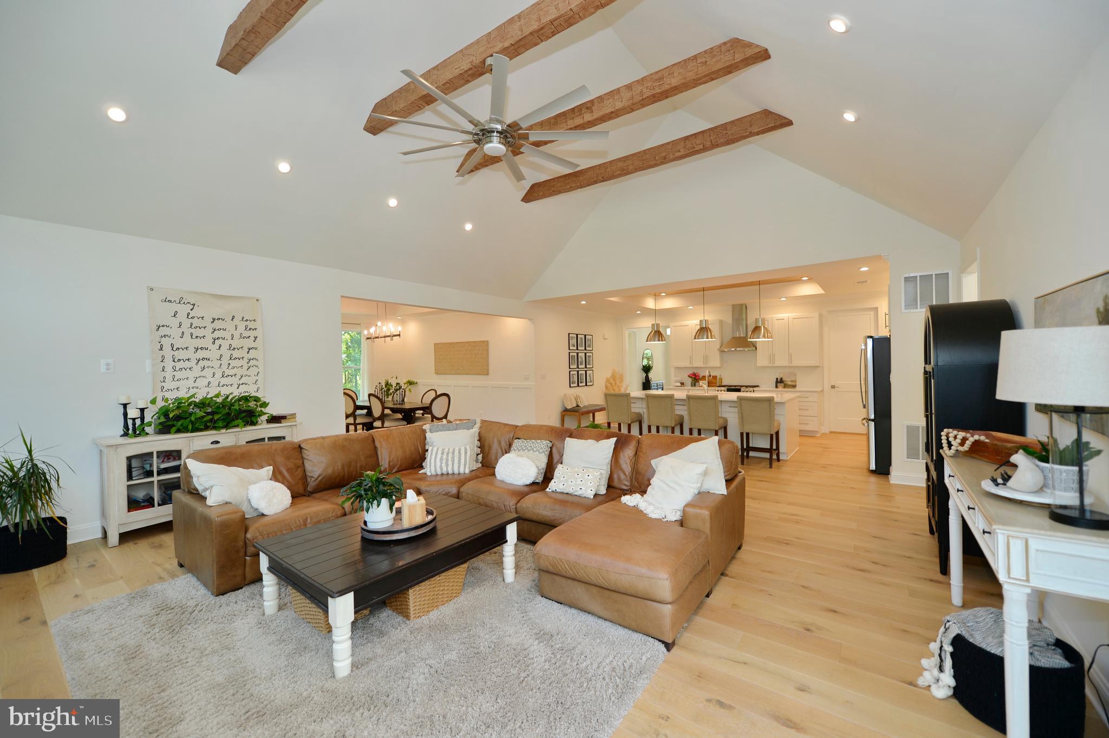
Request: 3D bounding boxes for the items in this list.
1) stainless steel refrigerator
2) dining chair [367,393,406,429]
[{"bbox_3d":[4.710,0.471,5.838,0.860,1.780,0.910,-1,1,36],"label":"stainless steel refrigerator"},{"bbox_3d":[-3.250,0.986,8.409,0.500,1.000,0.580,-1,0,37],"label":"dining chair"}]

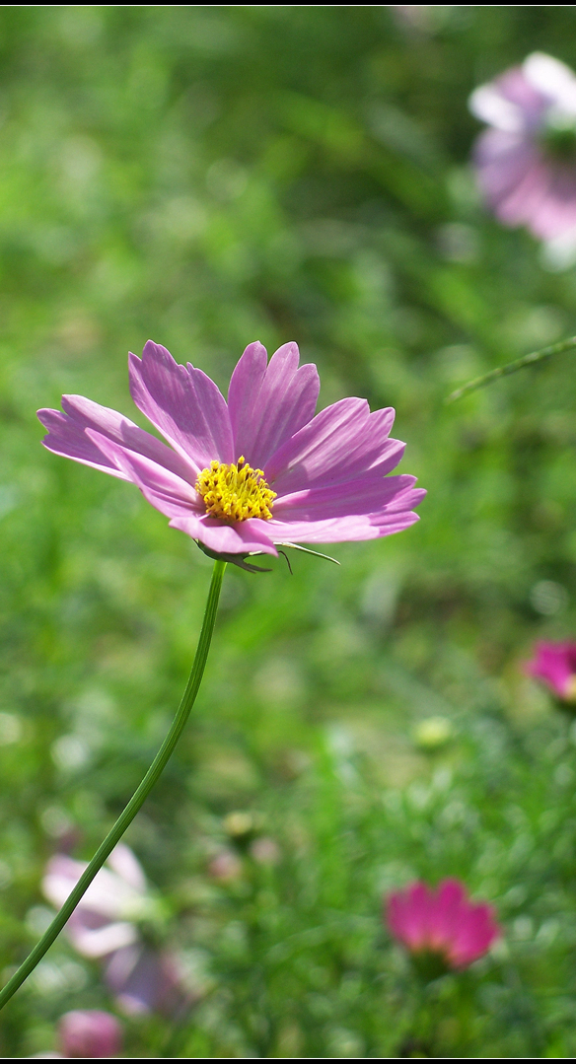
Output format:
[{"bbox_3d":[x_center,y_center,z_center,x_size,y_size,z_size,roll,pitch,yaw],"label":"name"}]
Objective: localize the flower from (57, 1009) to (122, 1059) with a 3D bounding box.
[{"bbox_3d":[-0.069,0.178,2.000,0.024,0.022,0.024,0,20,0],"label":"flower"}]

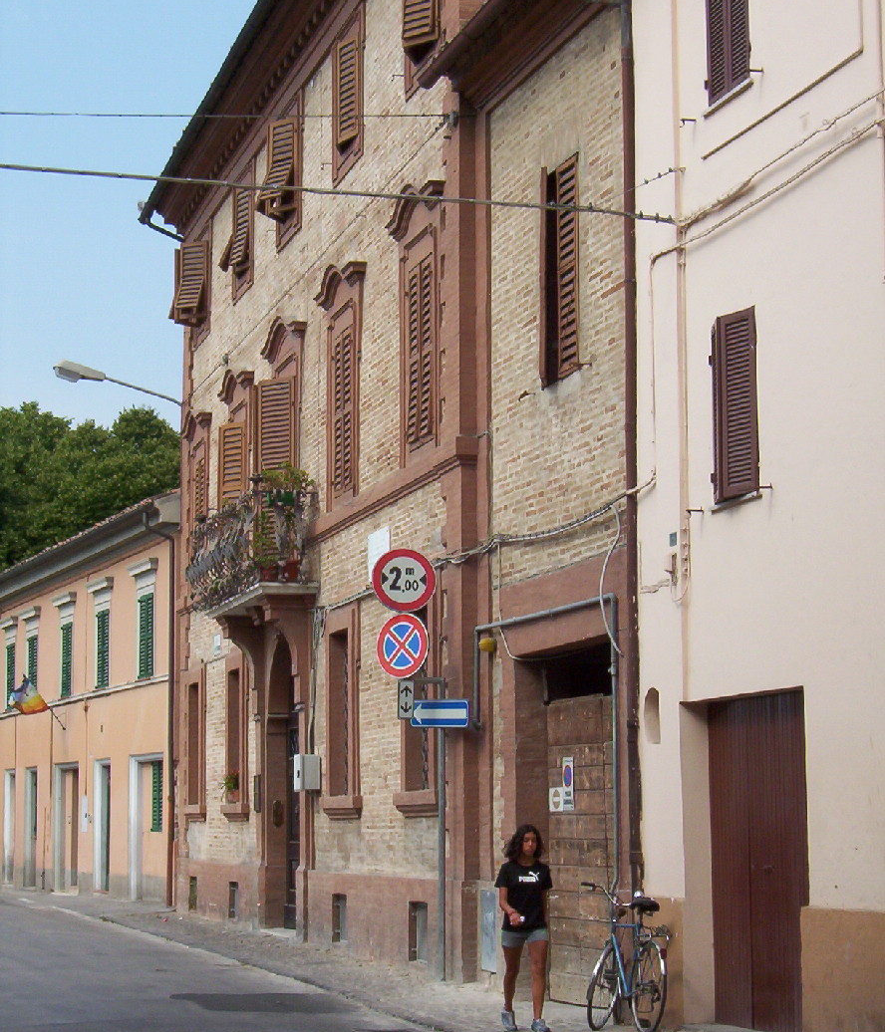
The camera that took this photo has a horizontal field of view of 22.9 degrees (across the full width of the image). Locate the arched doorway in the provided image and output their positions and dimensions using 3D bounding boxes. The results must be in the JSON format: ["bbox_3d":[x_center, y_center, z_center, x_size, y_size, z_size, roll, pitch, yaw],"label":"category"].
[{"bbox_3d":[-1.879,3.295,27.419,0.400,3.800,1.850,3,-9,-16],"label":"arched doorway"}]

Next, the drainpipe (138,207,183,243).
[{"bbox_3d":[-4.697,-4.843,36.606,0.800,0.580,0.140,3,-9,-16],"label":"drainpipe"}]

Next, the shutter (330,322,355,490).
[{"bbox_3d":[-1.180,-1.229,25.795,0.070,1.940,1.050,2,-8,-16],"label":"shutter"}]

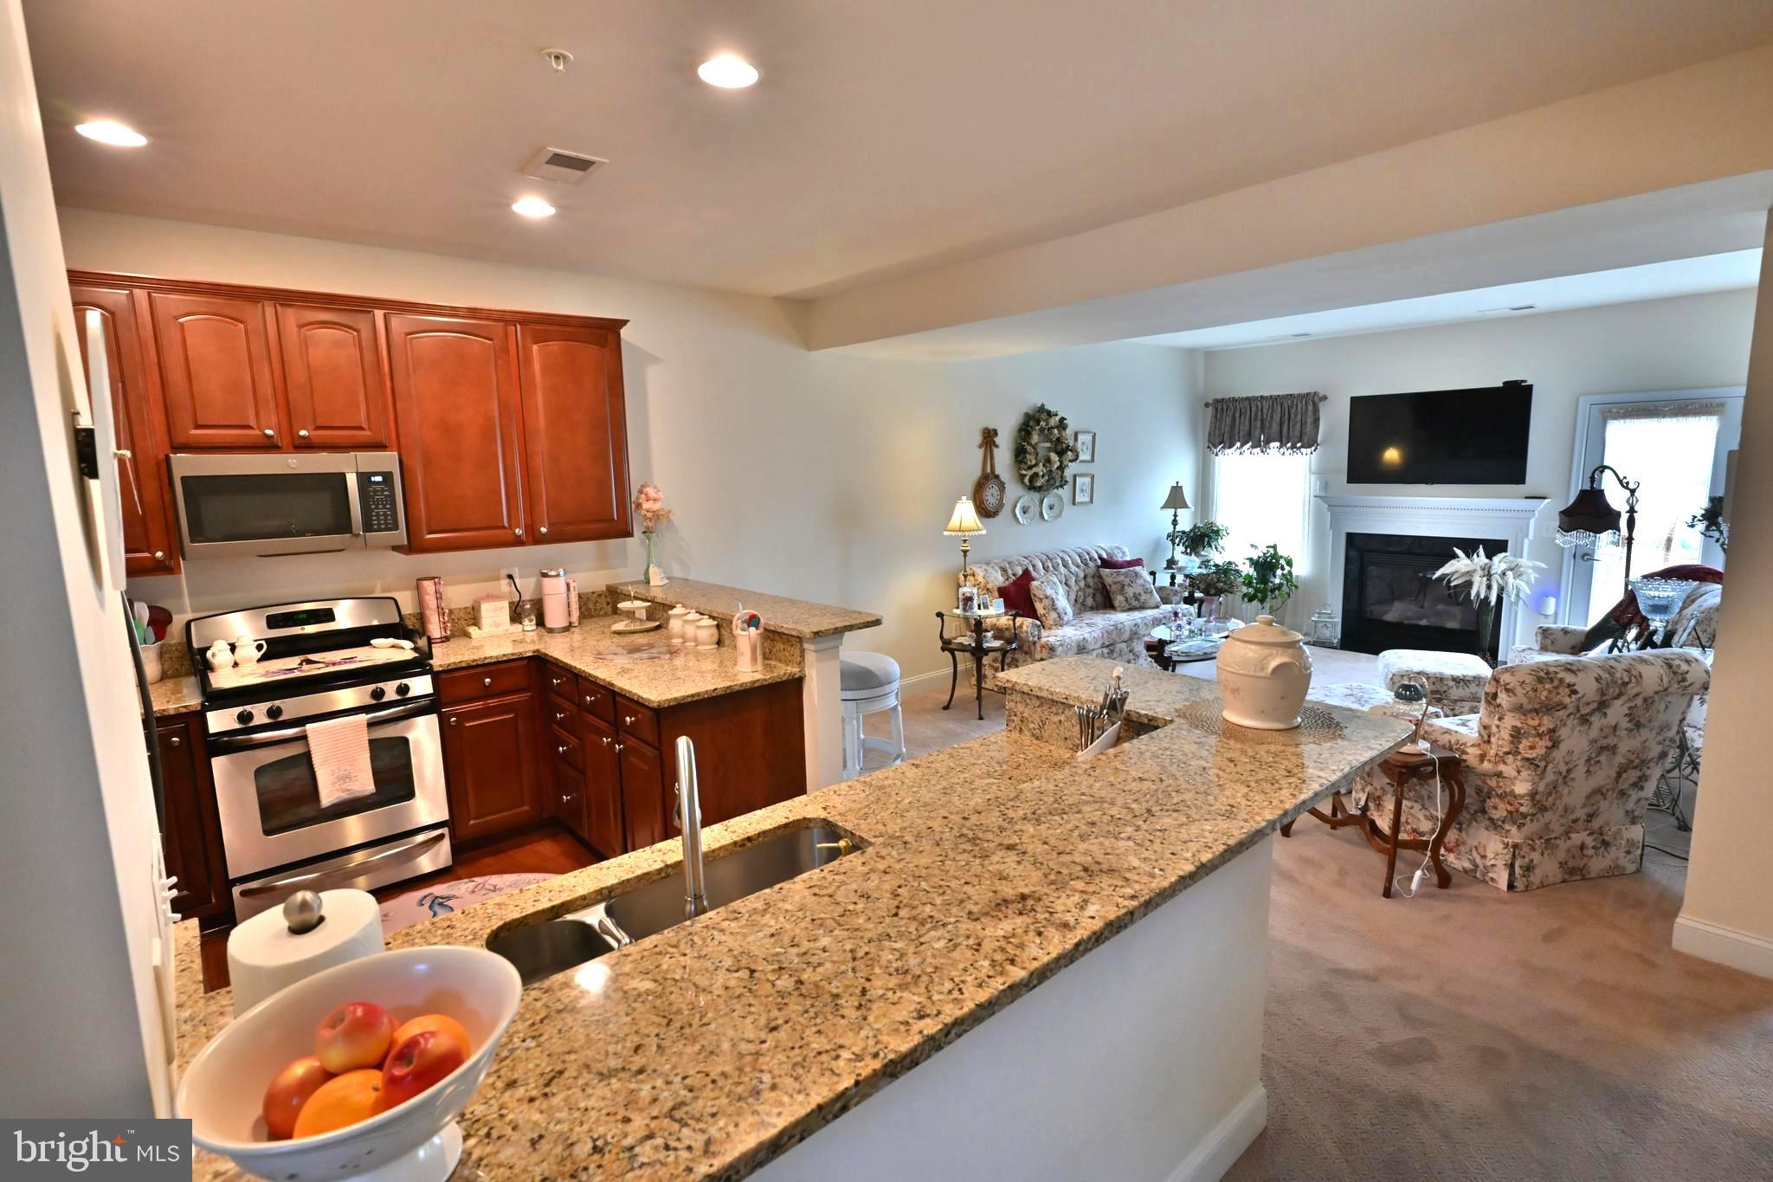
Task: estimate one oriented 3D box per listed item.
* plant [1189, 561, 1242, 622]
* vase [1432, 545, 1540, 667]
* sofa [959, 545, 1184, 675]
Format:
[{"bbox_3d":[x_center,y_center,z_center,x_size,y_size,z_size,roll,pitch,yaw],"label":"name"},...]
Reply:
[{"bbox_3d":[2.476,0.011,6.344,0.420,0.480,0.420,-1,9,3],"label":"plant"},{"bbox_3d":[4.650,0.137,6.519,0.680,0.980,0.740,-9,12,-40],"label":"vase"},{"bbox_3d":[1.621,0.194,6.803,2.200,0.920,0.900,-9,12,-41],"label":"sofa"}]

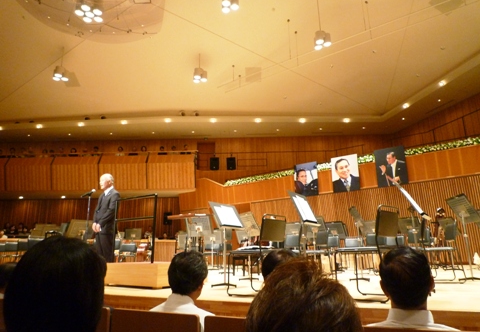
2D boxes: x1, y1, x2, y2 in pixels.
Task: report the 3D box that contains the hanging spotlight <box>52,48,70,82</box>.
[{"bbox_3d":[-5.379,-3.142,10.530,0.420,1.040,0.420,-1,-14,0],"label":"hanging spotlight"}]

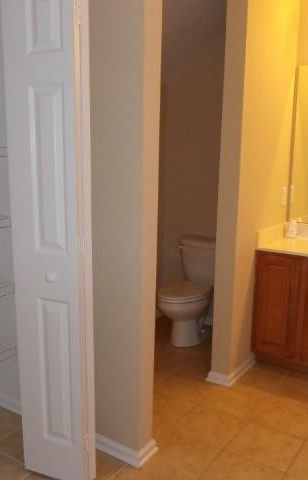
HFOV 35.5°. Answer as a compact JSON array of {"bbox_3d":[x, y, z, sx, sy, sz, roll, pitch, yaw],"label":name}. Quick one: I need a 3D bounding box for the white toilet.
[{"bbox_3d":[0.298,0.387,3.615,0.464,0.715,0.682,8,12,33],"label":"white toilet"}]

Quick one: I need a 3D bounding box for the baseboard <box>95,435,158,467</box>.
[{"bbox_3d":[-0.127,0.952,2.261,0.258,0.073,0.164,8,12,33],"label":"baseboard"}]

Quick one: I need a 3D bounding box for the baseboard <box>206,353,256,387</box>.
[{"bbox_3d":[0.511,0.810,3.102,0.157,0.073,0.435,8,12,33],"label":"baseboard"}]

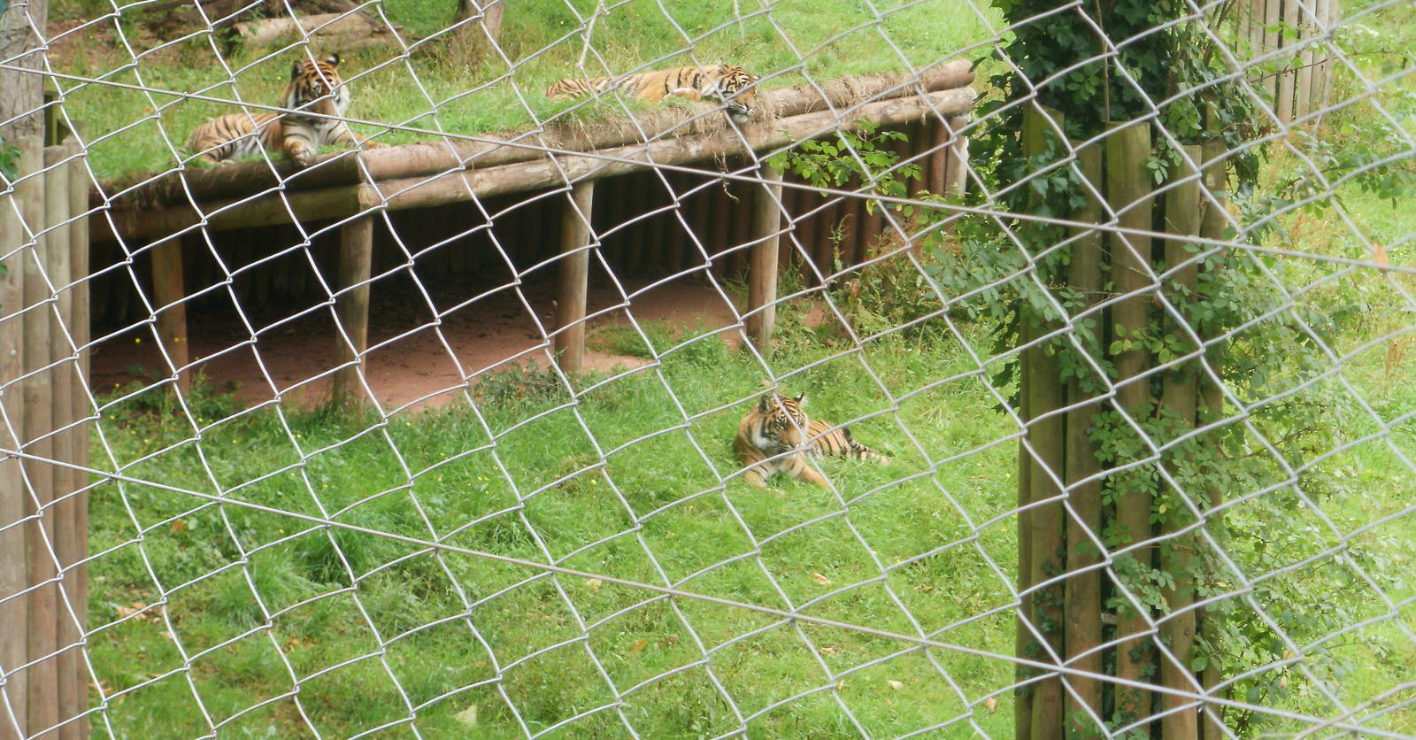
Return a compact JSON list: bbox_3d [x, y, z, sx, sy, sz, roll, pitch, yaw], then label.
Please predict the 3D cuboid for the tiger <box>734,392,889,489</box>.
[{"bbox_3d":[0.589,0.428,23.800,0.600,0.560,1.250,9,17,29],"label":"tiger"}]

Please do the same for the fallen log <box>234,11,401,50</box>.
[{"bbox_3d":[-2.769,-2.379,28.800,1.220,0.250,0.300,-3,16,-14],"label":"fallen log"}]

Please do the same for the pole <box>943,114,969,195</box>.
[{"bbox_3d":[1.650,-1.123,27.355,0.170,1.200,0.170,-8,17,-29],"label":"pole"}]

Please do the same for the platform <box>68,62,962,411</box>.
[{"bbox_3d":[-1.744,-1.044,26.237,6.300,1.610,3.000,-8,18,-31],"label":"platform"}]

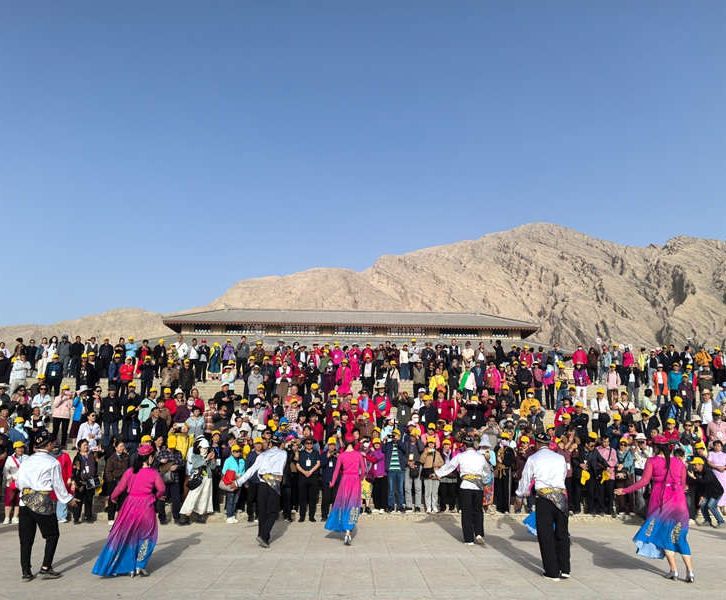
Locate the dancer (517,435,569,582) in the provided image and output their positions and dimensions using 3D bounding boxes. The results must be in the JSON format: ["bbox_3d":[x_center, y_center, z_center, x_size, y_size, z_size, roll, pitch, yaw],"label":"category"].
[{"bbox_3d":[2.208,2.536,7.805,0.610,1.710,0.460,0,-12,3],"label":"dancer"}]

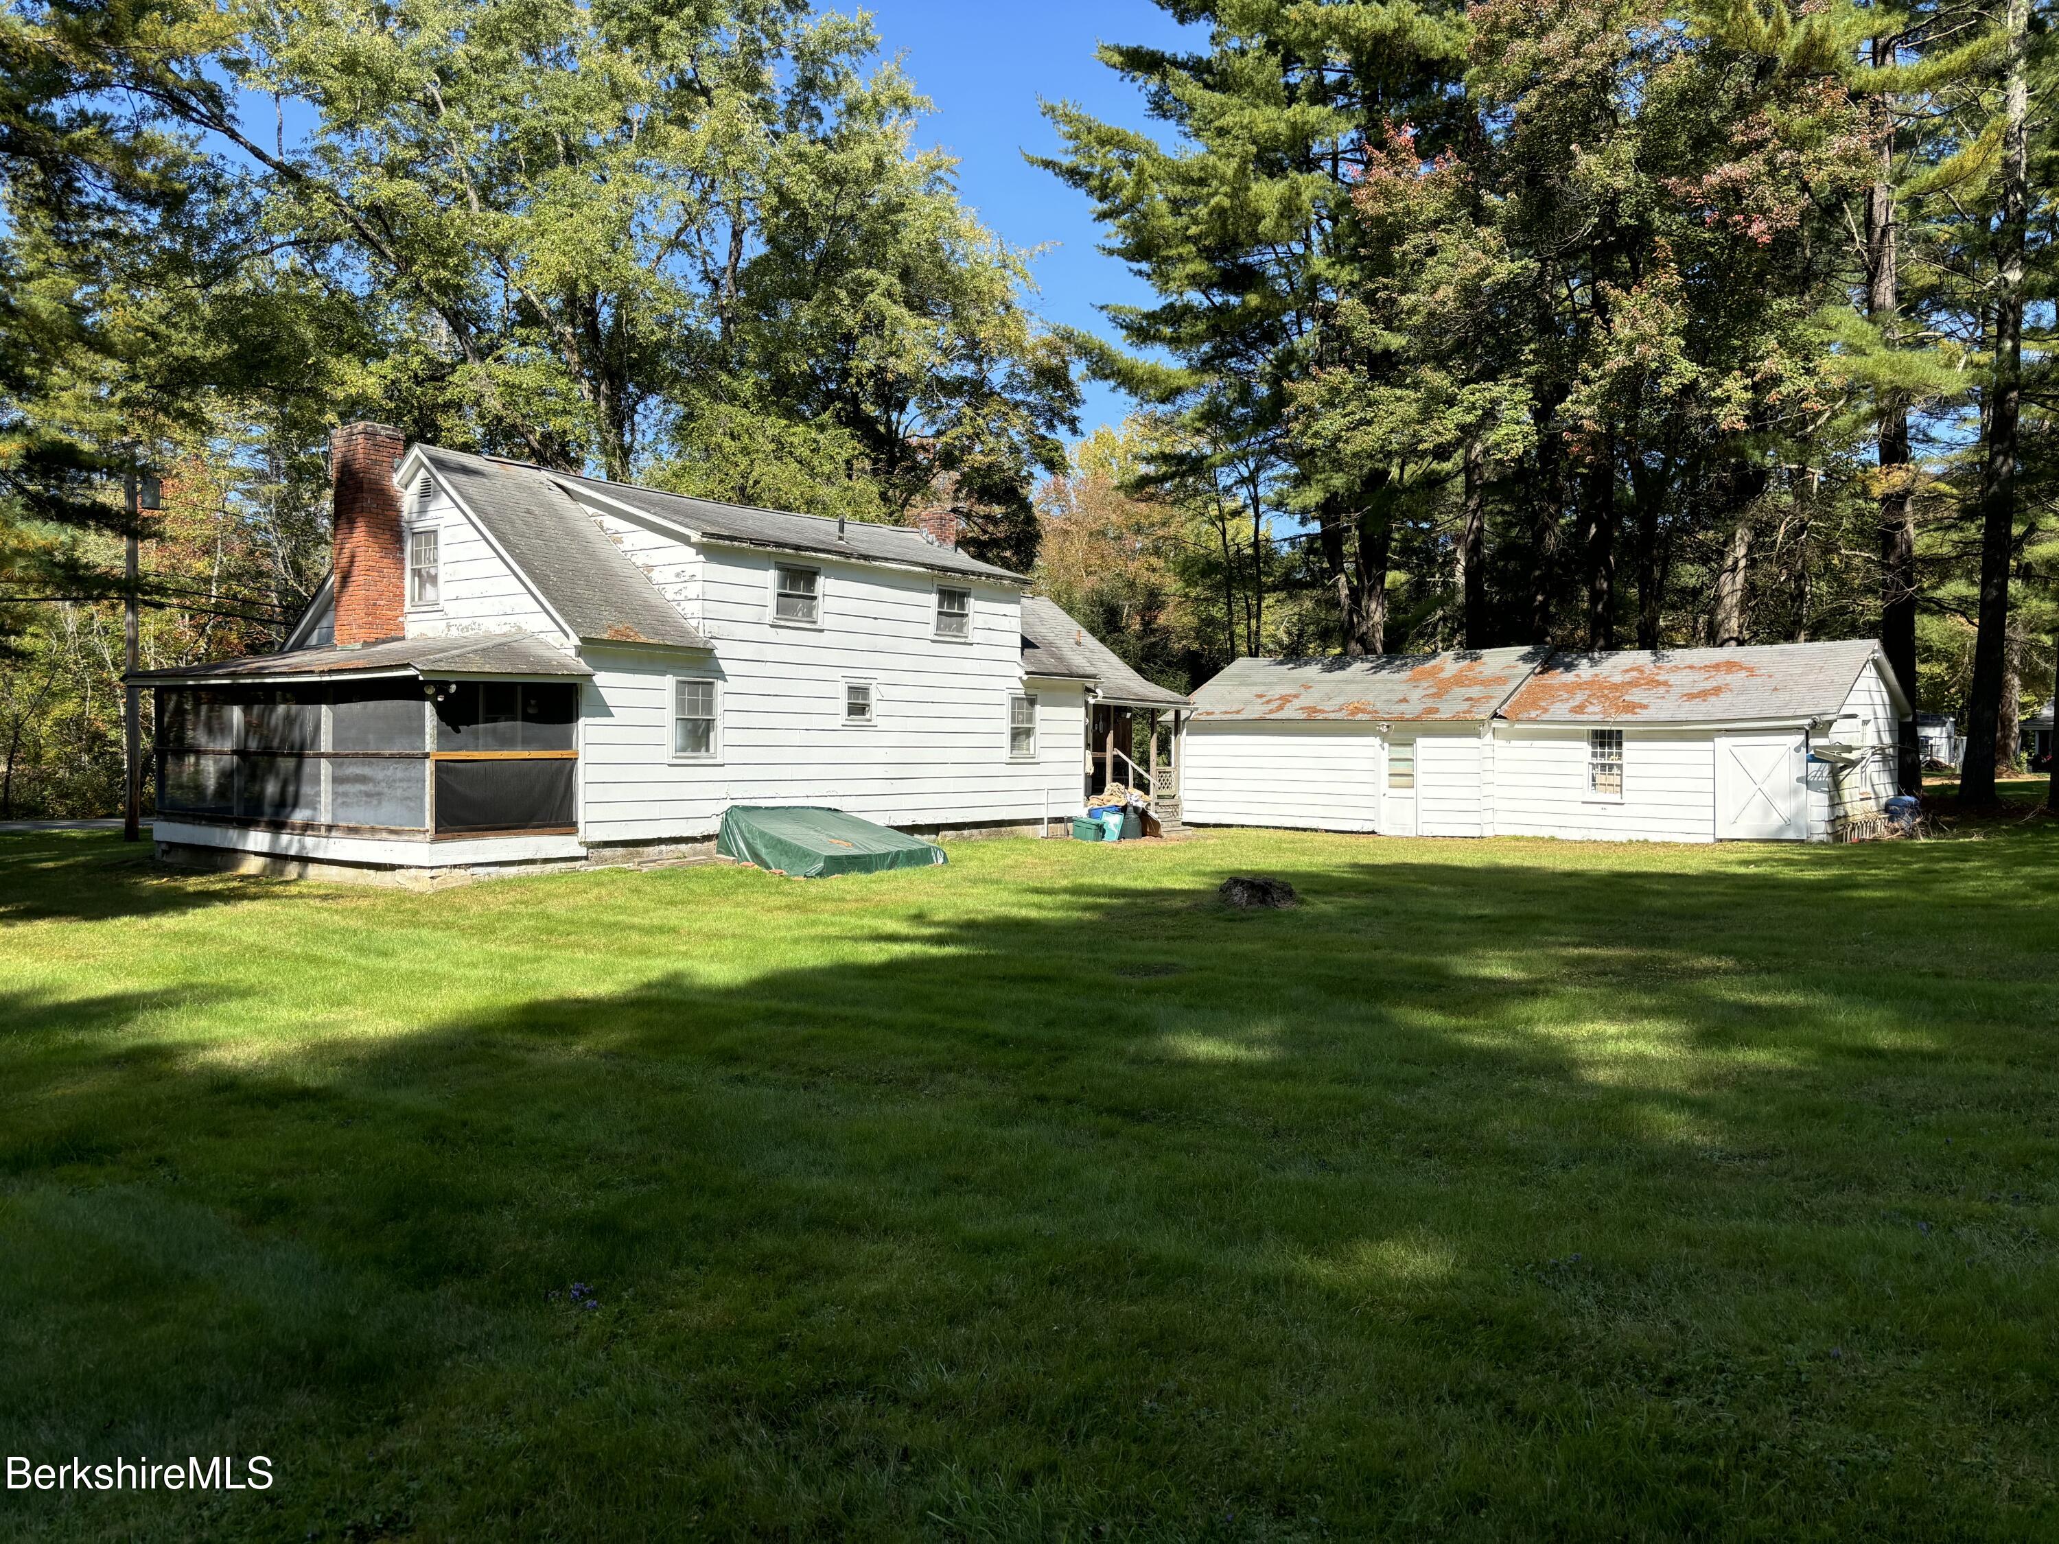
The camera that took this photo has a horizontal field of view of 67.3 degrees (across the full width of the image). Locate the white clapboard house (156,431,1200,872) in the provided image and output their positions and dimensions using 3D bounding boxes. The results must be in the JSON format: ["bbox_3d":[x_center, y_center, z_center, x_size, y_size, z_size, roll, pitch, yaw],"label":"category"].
[{"bbox_3d":[-4.861,-1.927,27.535,8.080,6.320,17.780,1,1,37],"label":"white clapboard house"}]

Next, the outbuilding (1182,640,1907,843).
[{"bbox_3d":[10.207,-0.672,33.387,14.600,4.000,5.000,2,1,43],"label":"outbuilding"}]

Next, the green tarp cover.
[{"bbox_3d":[-2.858,0.973,22.674,1.900,0.900,2.600,1,1,37],"label":"green tarp cover"}]

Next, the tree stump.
[{"bbox_3d":[2.417,1.253,16.326,0.760,0.280,0.680,1,1,0],"label":"tree stump"}]

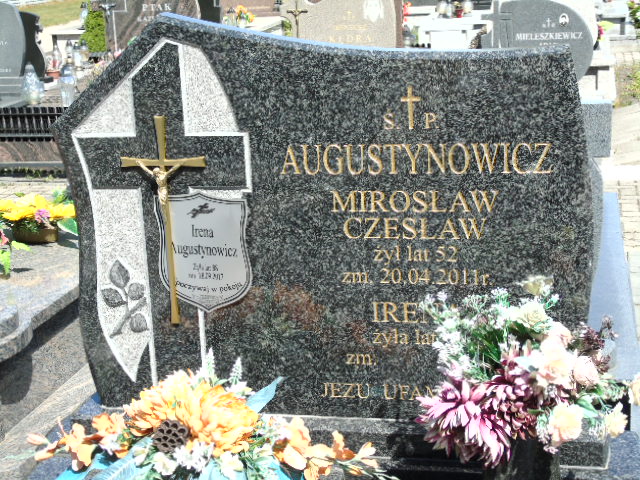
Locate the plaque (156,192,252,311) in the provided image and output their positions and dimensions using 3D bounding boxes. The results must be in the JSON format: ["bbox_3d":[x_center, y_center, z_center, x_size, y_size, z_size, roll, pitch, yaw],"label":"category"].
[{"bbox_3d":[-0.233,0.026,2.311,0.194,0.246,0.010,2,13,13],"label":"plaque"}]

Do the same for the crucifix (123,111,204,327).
[{"bbox_3d":[-0.306,-0.035,2.296,0.180,0.426,0.045,0,13,13],"label":"crucifix"}]

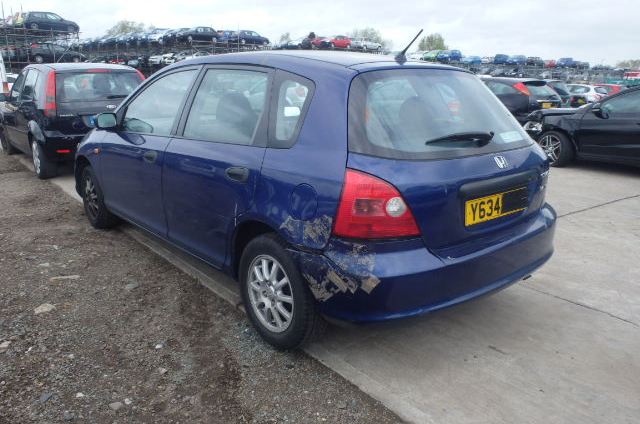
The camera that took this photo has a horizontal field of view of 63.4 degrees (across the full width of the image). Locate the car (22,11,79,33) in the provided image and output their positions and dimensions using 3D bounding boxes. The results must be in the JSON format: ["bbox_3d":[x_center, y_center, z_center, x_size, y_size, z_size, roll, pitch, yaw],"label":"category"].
[{"bbox_3d":[-21.742,-15.390,42.000,4.080,1.460,1.700,-6,16,-27],"label":"car"}]

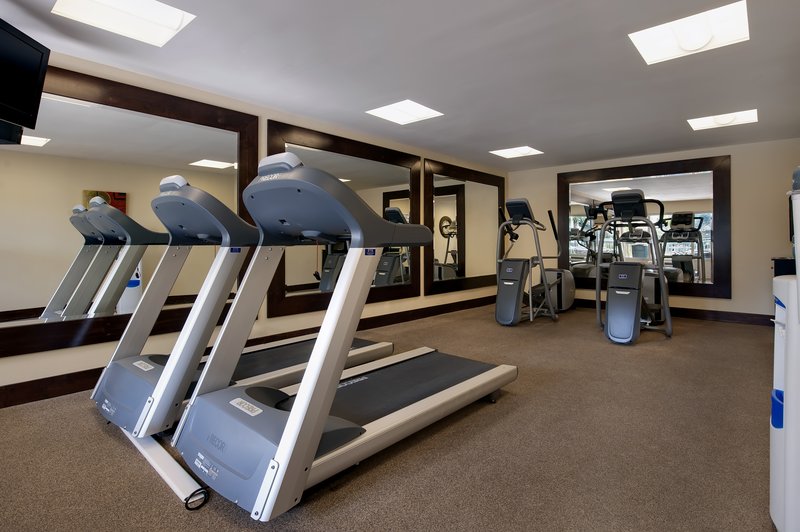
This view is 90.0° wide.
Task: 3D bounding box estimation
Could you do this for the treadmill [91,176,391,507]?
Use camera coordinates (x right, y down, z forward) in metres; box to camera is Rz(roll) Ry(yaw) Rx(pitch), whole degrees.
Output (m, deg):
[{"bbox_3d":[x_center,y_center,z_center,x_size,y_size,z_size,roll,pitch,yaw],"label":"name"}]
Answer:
[{"bbox_3d":[-1.060,0.144,3.082,0.880,1.511,2.051,3,4,42],"label":"treadmill"}]

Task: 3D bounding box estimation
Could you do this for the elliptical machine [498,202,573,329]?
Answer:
[{"bbox_3d":[2.075,-0.111,5.988,0.795,1.728,1.929,3,4,42],"label":"elliptical machine"}]

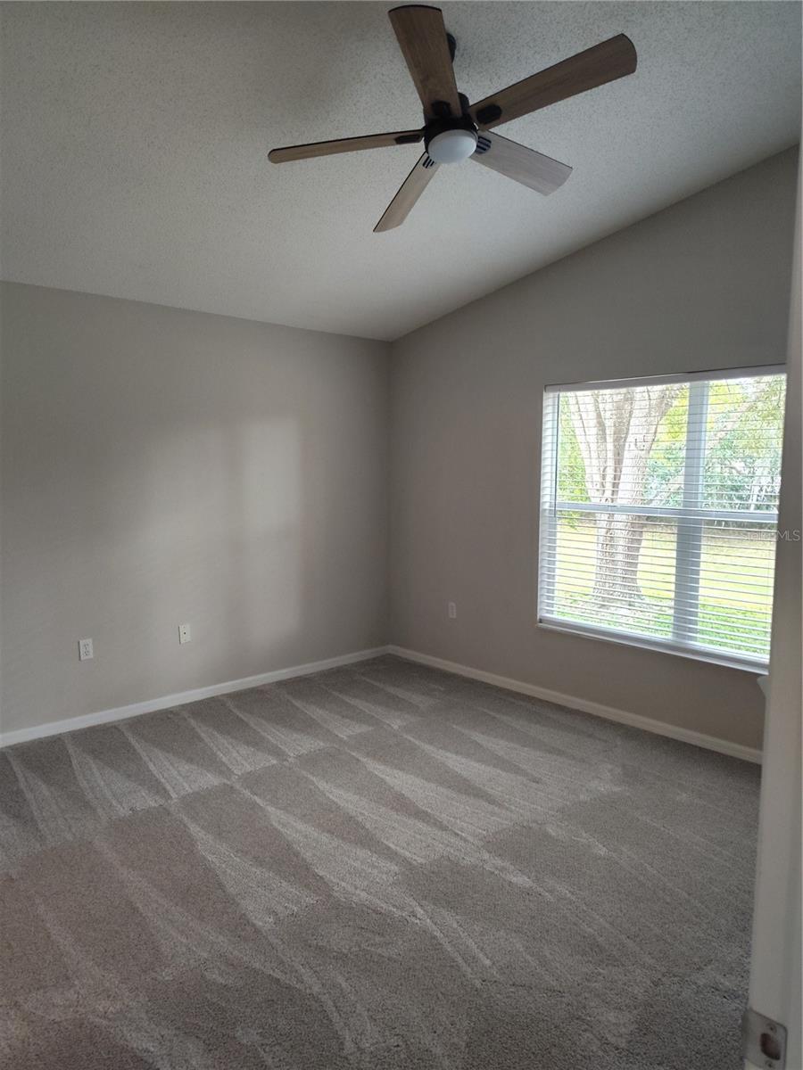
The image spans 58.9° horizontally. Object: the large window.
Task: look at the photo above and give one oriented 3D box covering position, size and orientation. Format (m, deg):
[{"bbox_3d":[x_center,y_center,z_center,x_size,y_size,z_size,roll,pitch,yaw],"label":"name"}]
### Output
[{"bbox_3d":[1.523,-0.115,3.879,0.065,1.496,1.764,-5,8,-42],"label":"large window"}]

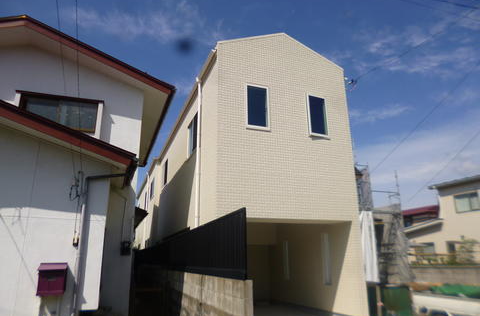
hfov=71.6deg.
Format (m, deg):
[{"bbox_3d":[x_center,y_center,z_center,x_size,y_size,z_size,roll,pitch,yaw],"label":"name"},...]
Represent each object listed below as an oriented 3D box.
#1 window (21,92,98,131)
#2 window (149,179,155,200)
[{"bbox_3d":[-4.344,-1.066,7.973,1.700,0.790,0.130,5,-17,-19],"label":"window"},{"bbox_3d":[-5.550,1.981,21.078,0.120,1.050,1.700,5,-17,-19],"label":"window"}]

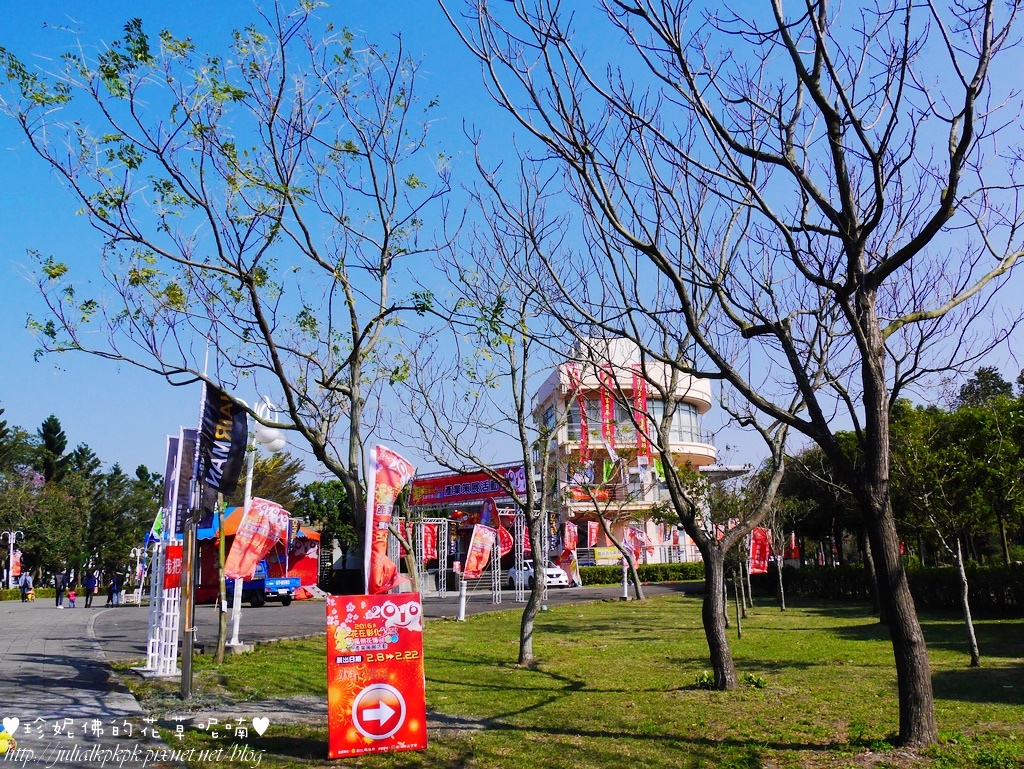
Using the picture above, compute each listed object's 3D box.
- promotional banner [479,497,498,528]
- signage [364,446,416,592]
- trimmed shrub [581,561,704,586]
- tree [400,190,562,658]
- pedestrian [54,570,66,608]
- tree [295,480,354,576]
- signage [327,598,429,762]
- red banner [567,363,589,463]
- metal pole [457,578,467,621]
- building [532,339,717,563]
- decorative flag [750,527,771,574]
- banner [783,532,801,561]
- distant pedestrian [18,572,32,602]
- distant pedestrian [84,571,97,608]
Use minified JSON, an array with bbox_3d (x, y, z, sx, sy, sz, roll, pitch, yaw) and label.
[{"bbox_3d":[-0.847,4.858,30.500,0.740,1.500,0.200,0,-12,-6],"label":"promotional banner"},{"bbox_3d":[-1.246,1.405,8.500,0.530,1.550,0.250,3,-13,-18],"label":"signage"},{"bbox_3d":[7.764,11.262,49.300,7.800,1.100,1.000,3,-13,-20],"label":"trimmed shrub"},{"bbox_3d":[-0.585,0.523,15.457,3.200,8.955,3.000,0,-13,0],"label":"tree"},{"bbox_3d":[-19.819,8.969,36.400,0.460,1.700,0.330,-10,-15,36],"label":"pedestrian"},{"bbox_3d":[-10.828,8.747,48.254,4.000,6.306,3.800,0,-13,0],"label":"tree"},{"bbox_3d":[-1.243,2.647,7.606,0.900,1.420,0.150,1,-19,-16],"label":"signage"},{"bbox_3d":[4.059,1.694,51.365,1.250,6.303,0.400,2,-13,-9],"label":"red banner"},{"bbox_3d":[-1.415,6.137,23.600,0.170,1.130,0.170,-1,-12,0],"label":"metal pole"},{"bbox_3d":[7.875,5.672,59.072,11.000,16.000,10.500,1,-12,-8],"label":"building"},{"bbox_3d":[9.693,6.515,32.358,0.820,1.761,0.250,-1,-13,3],"label":"decorative flag"},{"bbox_3d":[16.021,9.257,47.500,0.850,1.580,0.250,0,-12,-6],"label":"banner"},{"bbox_3d":[-25.554,10.633,43.529,0.620,1.582,0.420,3,-13,-14],"label":"distant pedestrian"},{"bbox_3d":[-18.645,9.086,36.702,0.550,1.613,0.400,-2,-13,8],"label":"distant pedestrian"}]

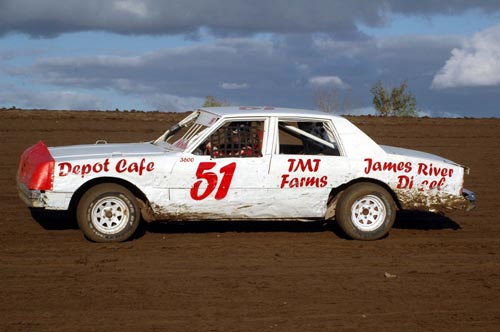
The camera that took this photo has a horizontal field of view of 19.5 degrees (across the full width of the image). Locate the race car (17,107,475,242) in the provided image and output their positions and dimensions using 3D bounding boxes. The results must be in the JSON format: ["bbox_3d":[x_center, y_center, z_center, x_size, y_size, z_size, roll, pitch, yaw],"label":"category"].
[{"bbox_3d":[-0.068,0.065,16.846,5.130,1.430,1.900,0,4,-17],"label":"race car"}]

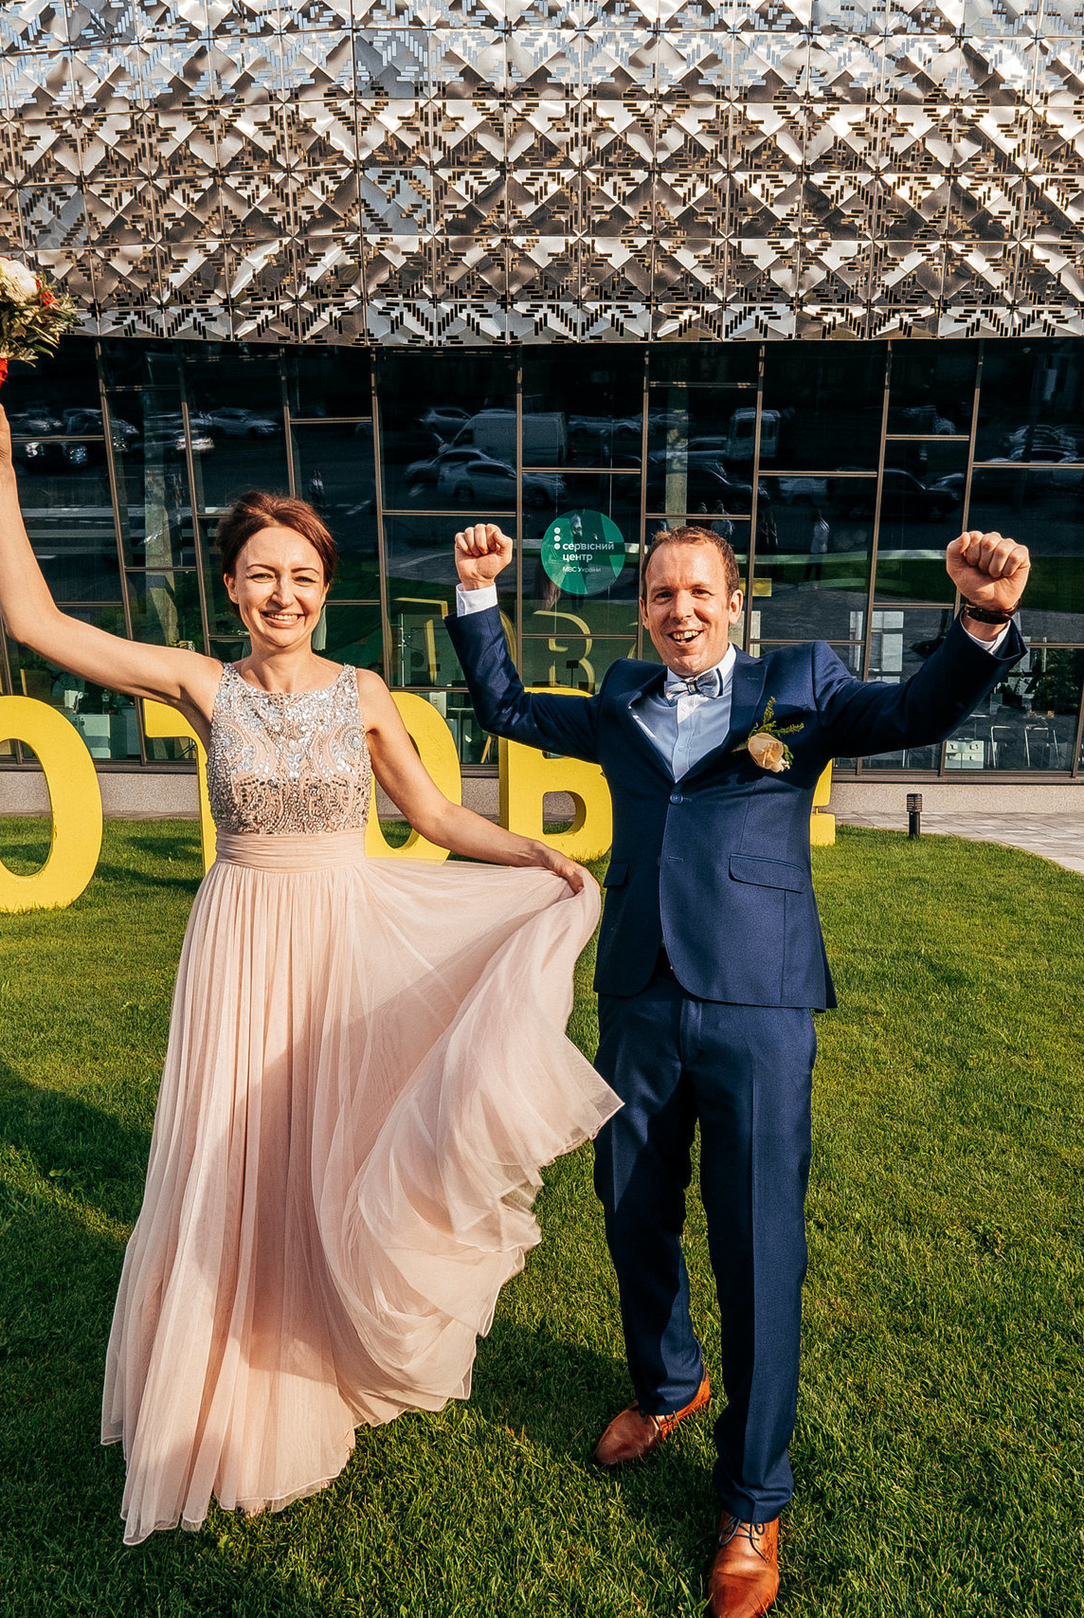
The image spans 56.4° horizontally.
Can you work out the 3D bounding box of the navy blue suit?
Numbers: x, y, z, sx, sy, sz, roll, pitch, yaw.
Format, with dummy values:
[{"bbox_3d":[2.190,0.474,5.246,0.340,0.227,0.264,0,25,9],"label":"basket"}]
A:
[{"bbox_3d":[0.316,0.391,1.720,0.880,1.470,0.460,2,4,19],"label":"navy blue suit"}]

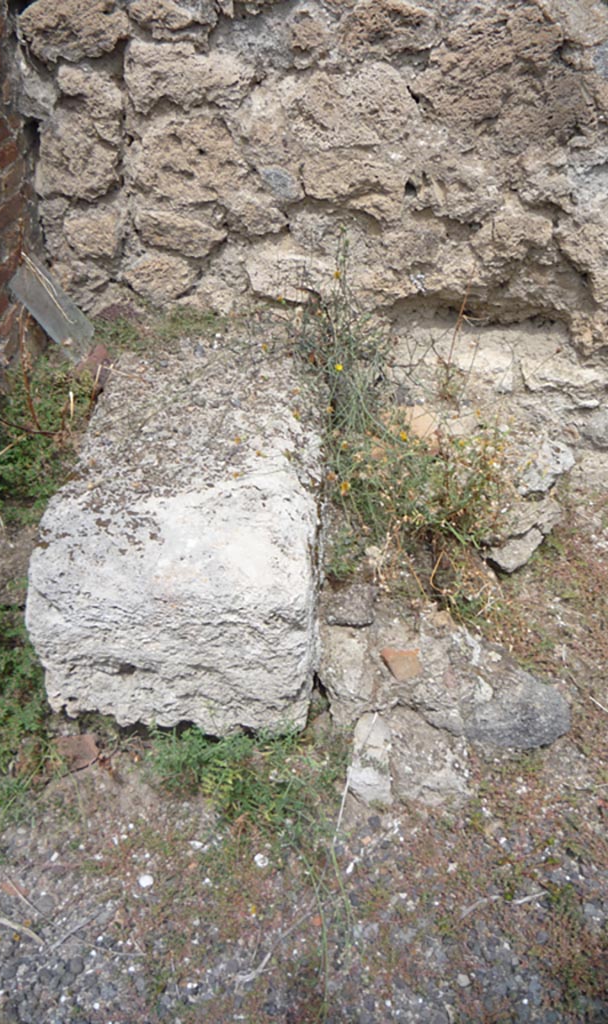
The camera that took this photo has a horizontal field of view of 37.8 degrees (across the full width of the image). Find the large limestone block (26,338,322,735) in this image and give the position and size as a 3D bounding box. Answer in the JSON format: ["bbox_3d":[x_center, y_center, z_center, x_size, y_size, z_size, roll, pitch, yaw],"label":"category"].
[{"bbox_3d":[-0.245,-0.001,2.107,0.532,0.467,0.919,1,34,1],"label":"large limestone block"}]

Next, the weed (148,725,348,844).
[{"bbox_3d":[-0.090,0.482,1.703,0.330,0.110,0.250,1,34,1],"label":"weed"}]

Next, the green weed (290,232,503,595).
[{"bbox_3d":[0.190,-0.228,2.047,0.450,0.590,0.520,1,34,1],"label":"green weed"}]

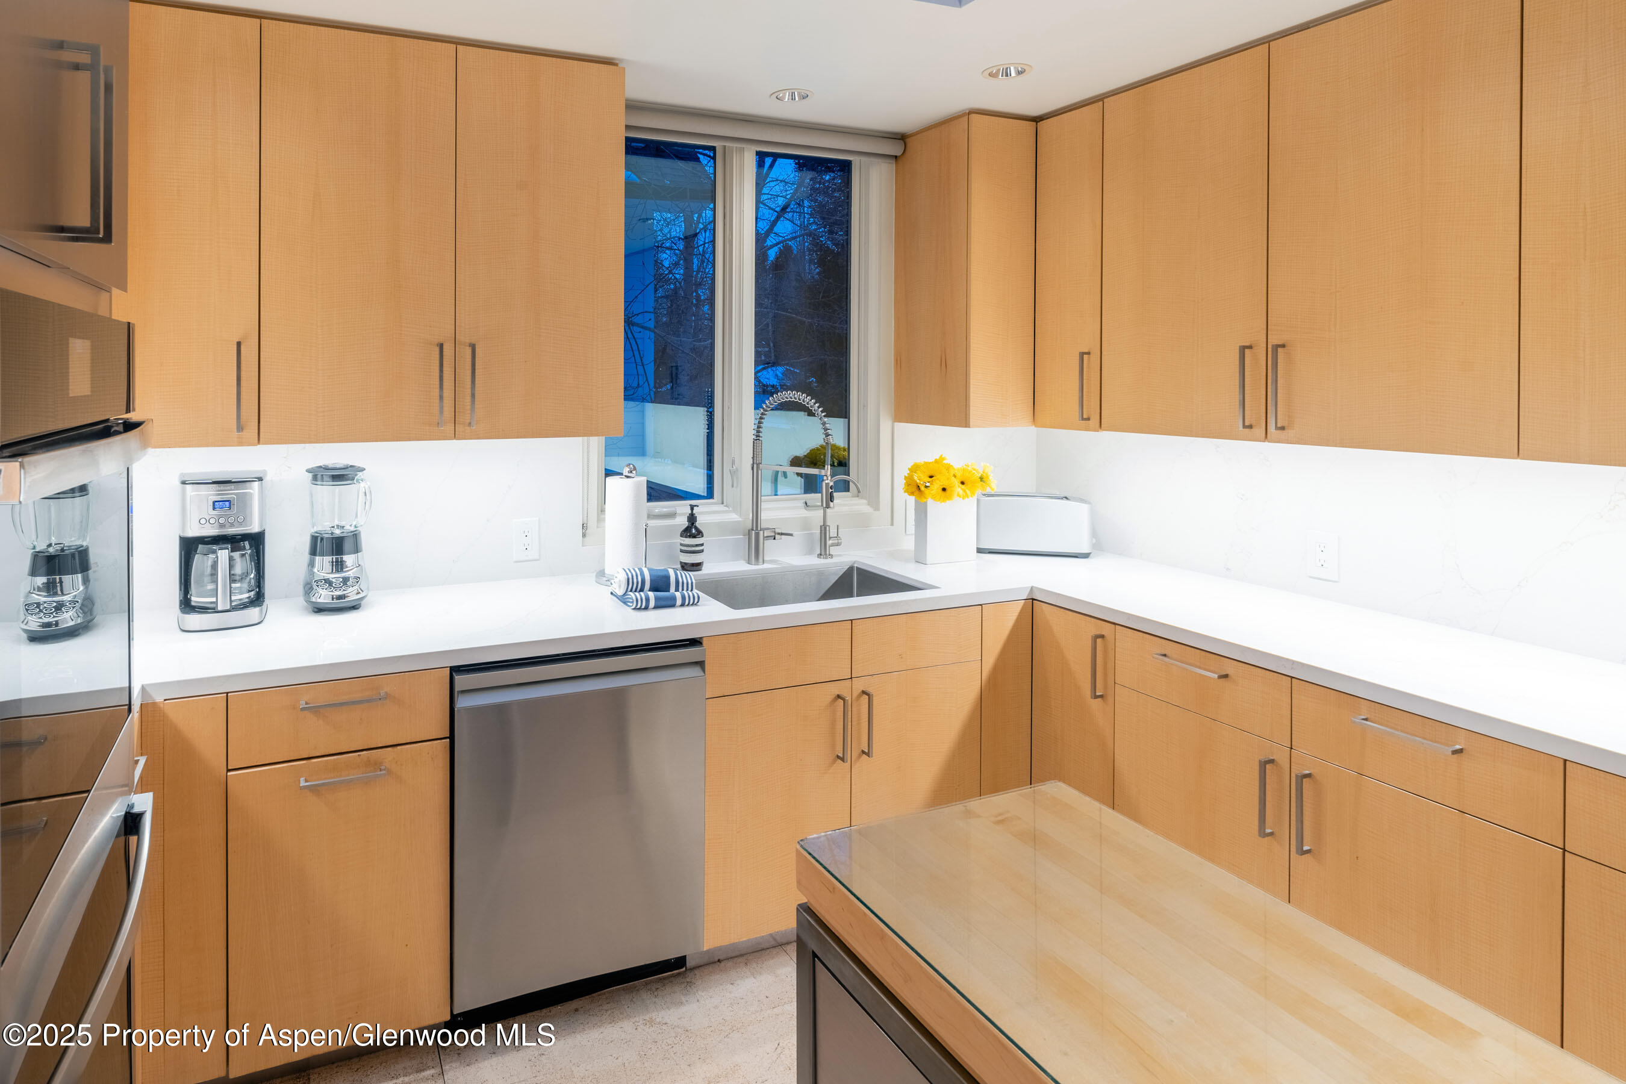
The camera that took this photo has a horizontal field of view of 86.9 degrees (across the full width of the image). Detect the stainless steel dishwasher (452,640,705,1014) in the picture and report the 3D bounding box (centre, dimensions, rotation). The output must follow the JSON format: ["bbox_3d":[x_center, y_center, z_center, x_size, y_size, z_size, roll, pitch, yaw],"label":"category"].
[{"bbox_3d":[-0.677,0.632,2.276,0.600,0.810,0.580,-3,6,-26],"label":"stainless steel dishwasher"}]

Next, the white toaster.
[{"bbox_3d":[0.798,-0.068,3.105,0.385,0.205,0.165,1,6,12],"label":"white toaster"}]

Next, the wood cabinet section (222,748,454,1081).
[{"bbox_3d":[-1.128,0.741,2.104,0.432,0.632,0.560,-2,6,-26],"label":"wood cabinet section"}]

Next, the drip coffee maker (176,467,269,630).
[{"bbox_3d":[-1.499,0.016,2.189,0.188,0.362,0.220,-3,6,-26],"label":"drip coffee maker"}]

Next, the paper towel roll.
[{"bbox_3d":[-0.577,-0.045,2.654,0.120,0.283,0.120,0,6,0],"label":"paper towel roll"}]

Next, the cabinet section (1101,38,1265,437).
[{"bbox_3d":[1.203,-0.799,2.562,0.340,1.017,0.607,-2,6,-26],"label":"cabinet section"}]

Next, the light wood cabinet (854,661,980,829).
[{"bbox_3d":[0.186,0.649,2.643,0.425,0.630,0.500,-3,6,-26],"label":"light wood cabinet"}]

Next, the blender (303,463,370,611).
[{"bbox_3d":[-1.284,-0.024,2.323,0.168,0.392,0.168,-3,6,-26],"label":"blender"}]

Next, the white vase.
[{"bbox_3d":[0.456,-0.044,2.935,0.187,0.218,0.075,-3,6,-26],"label":"white vase"}]

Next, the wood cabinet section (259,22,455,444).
[{"bbox_3d":[-1.215,-0.762,2.311,0.445,1.009,0.370,-2,6,-26],"label":"wood cabinet section"}]

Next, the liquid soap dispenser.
[{"bbox_3d":[-0.388,-0.016,2.778,0.078,0.212,0.078,0,6,0],"label":"liquid soap dispenser"}]

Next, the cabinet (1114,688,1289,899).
[{"bbox_3d":[1.167,0.724,2.209,0.500,0.630,0.480,-3,6,-26],"label":"cabinet"}]

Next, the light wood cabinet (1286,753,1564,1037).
[{"bbox_3d":[1.397,0.793,1.778,0.500,0.630,0.490,-3,6,-26],"label":"light wood cabinet"}]

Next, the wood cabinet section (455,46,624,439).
[{"bbox_3d":[-0.809,-0.784,2.487,0.444,1.009,0.370,-2,6,-26],"label":"wood cabinet section"}]

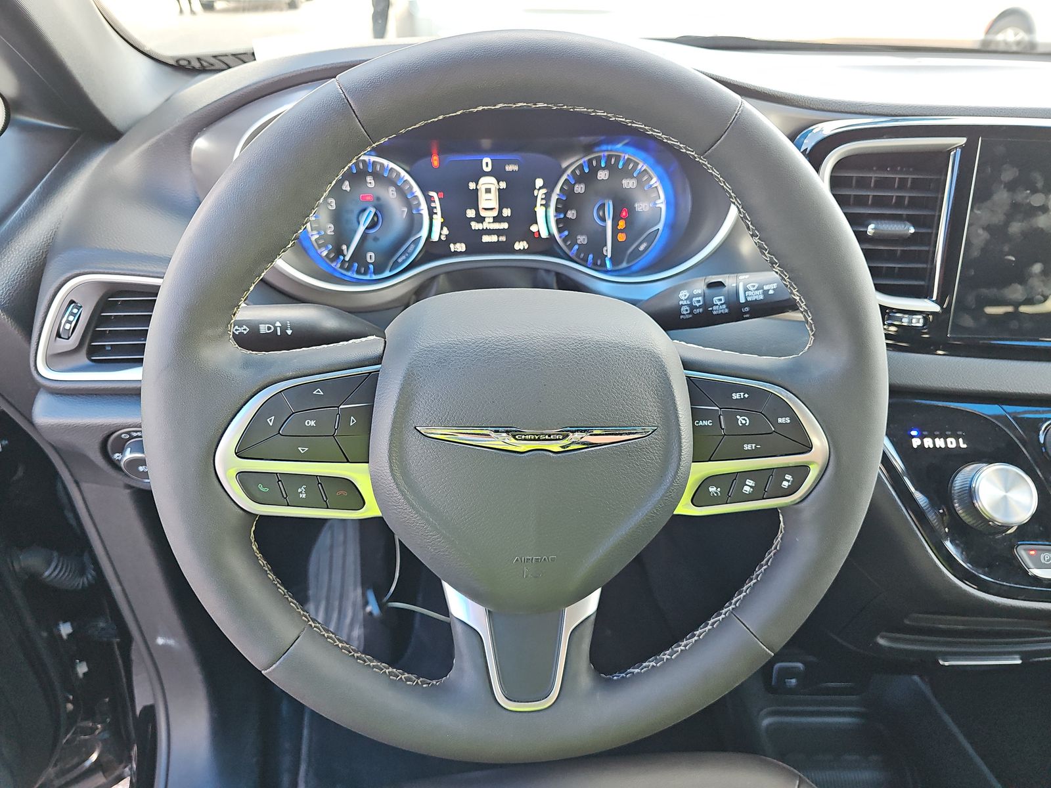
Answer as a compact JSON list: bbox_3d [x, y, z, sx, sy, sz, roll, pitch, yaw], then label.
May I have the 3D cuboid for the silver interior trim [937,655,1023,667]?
[{"bbox_3d":[0.400,0.235,0.615,0.080,0.009,0.012,-1,32,-7],"label":"silver interior trim"}]

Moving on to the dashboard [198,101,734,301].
[{"bbox_3d":[-0.040,-0.162,0.570,0.435,0.165,0.100,0,12,-7],"label":"dashboard"}]

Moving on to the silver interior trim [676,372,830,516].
[{"bbox_3d":[0.122,0.027,0.378,0.082,0.078,0.022,0,11,-7],"label":"silver interior trim"}]

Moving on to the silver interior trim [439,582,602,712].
[{"bbox_3d":[-0.001,0.138,0.389,0.088,0.080,0.022,0,11,-7],"label":"silver interior trim"}]

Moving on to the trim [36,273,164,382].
[{"bbox_3d":[-0.294,-0.049,0.518,0.125,0.079,0.032,-1,12,-14],"label":"trim"}]

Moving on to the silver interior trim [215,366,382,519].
[{"bbox_3d":[-0.113,0.024,0.350,0.082,0.078,0.022,0,11,-7],"label":"silver interior trim"}]

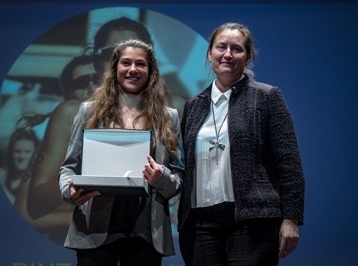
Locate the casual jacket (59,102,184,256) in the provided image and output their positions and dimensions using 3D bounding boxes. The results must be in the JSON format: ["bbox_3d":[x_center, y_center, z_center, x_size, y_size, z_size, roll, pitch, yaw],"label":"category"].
[{"bbox_3d":[-0.242,0.194,7.350,0.520,0.660,0.340,0,-6,4],"label":"casual jacket"}]

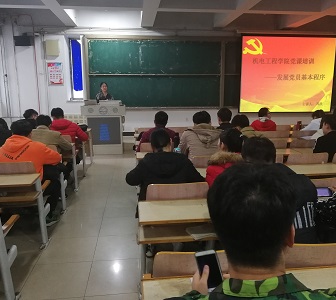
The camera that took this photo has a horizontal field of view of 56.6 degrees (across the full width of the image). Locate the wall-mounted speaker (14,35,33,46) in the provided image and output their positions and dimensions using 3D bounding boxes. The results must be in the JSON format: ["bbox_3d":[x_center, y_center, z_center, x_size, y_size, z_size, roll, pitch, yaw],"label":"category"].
[{"bbox_3d":[-3.891,-2.918,8.433,0.420,0.260,0.260,-2,11,-12],"label":"wall-mounted speaker"}]

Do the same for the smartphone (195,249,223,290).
[{"bbox_3d":[0.160,0.451,1.184,0.075,0.009,0.152,-13,53,-4],"label":"smartphone"}]

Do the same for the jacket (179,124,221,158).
[{"bbox_3d":[0.369,0.039,3.427,0.520,0.640,0.460,-1,11,-6],"label":"jacket"}]

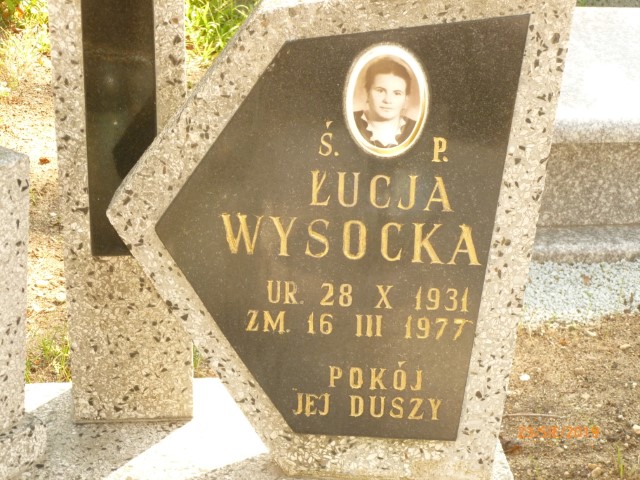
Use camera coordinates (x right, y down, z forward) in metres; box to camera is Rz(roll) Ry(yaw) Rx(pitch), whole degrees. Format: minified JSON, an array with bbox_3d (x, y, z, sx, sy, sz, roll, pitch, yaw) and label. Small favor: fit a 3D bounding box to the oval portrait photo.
[{"bbox_3d":[0.085,-0.177,2.000,0.108,0.147,0.012,2,13,6],"label":"oval portrait photo"}]

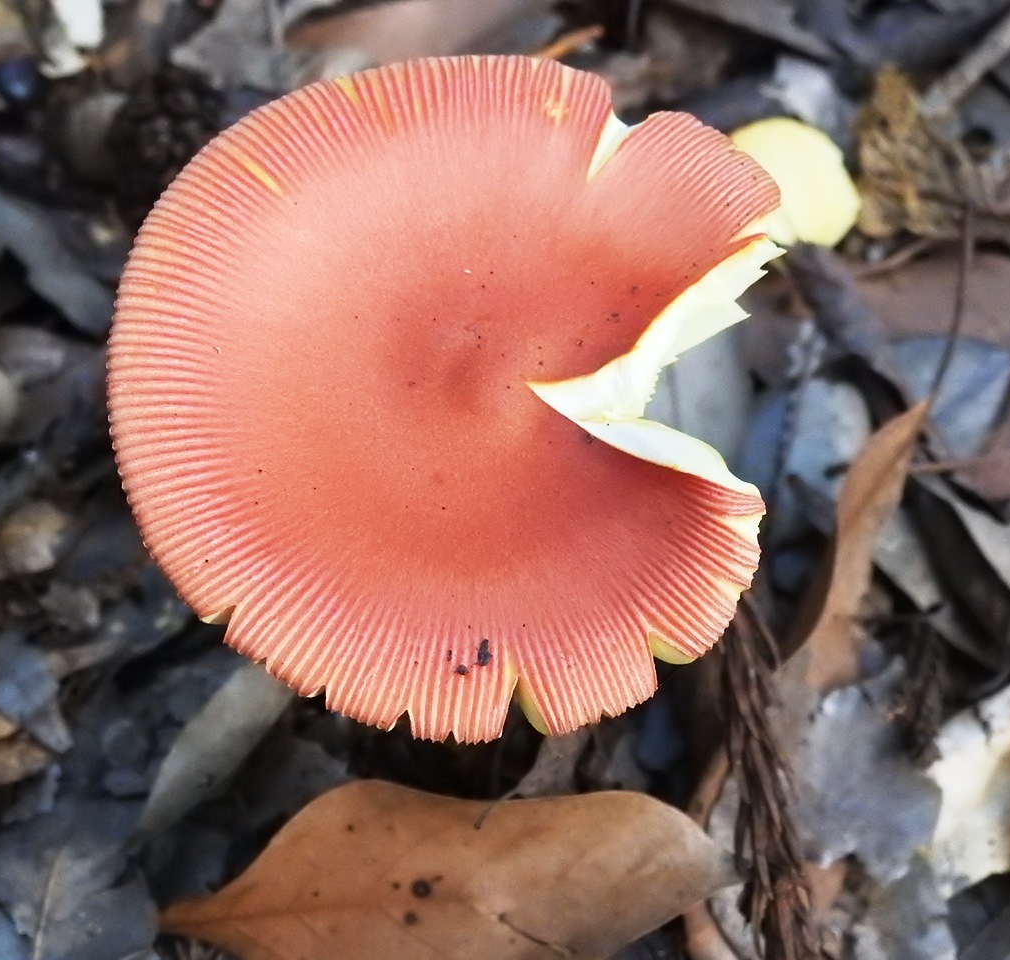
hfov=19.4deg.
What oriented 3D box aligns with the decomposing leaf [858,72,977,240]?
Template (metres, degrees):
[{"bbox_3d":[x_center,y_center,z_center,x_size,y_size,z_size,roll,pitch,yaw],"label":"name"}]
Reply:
[{"bbox_3d":[0.068,-0.054,0.489,0.019,0.016,0.026,2,70,1],"label":"decomposing leaf"}]

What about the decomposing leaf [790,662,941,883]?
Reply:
[{"bbox_3d":[0.056,0.046,0.457,0.024,0.009,0.030,1,70,1],"label":"decomposing leaf"}]

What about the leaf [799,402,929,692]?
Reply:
[{"bbox_3d":[0.057,0.010,0.458,0.013,0.015,0.048,20,71,7],"label":"leaf"}]

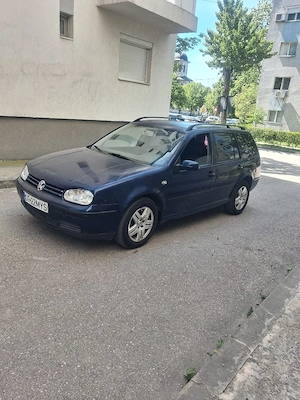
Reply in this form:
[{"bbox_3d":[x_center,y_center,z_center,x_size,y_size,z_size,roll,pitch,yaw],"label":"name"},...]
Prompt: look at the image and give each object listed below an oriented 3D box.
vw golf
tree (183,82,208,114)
[{"bbox_3d":[0.250,-0.513,4.980,1.780,1.480,4.380,19,21,39],"label":"vw golf"},{"bbox_3d":[7.583,-16.283,52.000,4.200,6.200,4.200,6,16,0],"label":"tree"}]

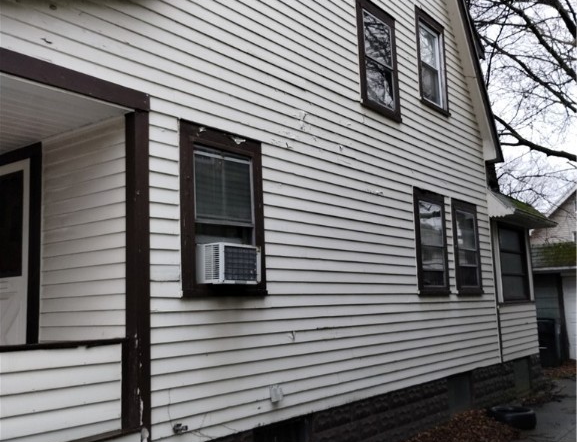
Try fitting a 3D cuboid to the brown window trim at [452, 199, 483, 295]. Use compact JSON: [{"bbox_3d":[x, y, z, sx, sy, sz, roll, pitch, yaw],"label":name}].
[{"bbox_3d":[2.600,0.404,9.082,0.100,1.373,0.952,-8,-10,37],"label":"brown window trim"}]

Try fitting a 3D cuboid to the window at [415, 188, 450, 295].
[{"bbox_3d":[1.870,0.294,8.146,0.100,1.377,0.942,-8,-10,37],"label":"window"}]

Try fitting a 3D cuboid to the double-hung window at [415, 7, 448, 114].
[{"bbox_3d":[2.032,-2.239,8.838,0.120,1.380,0.956,-8,-10,37],"label":"double-hung window"}]

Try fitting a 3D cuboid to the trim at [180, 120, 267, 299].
[{"bbox_3d":[-0.531,-0.064,5.084,0.120,1.352,0.980,-8,-10,37],"label":"trim"}]

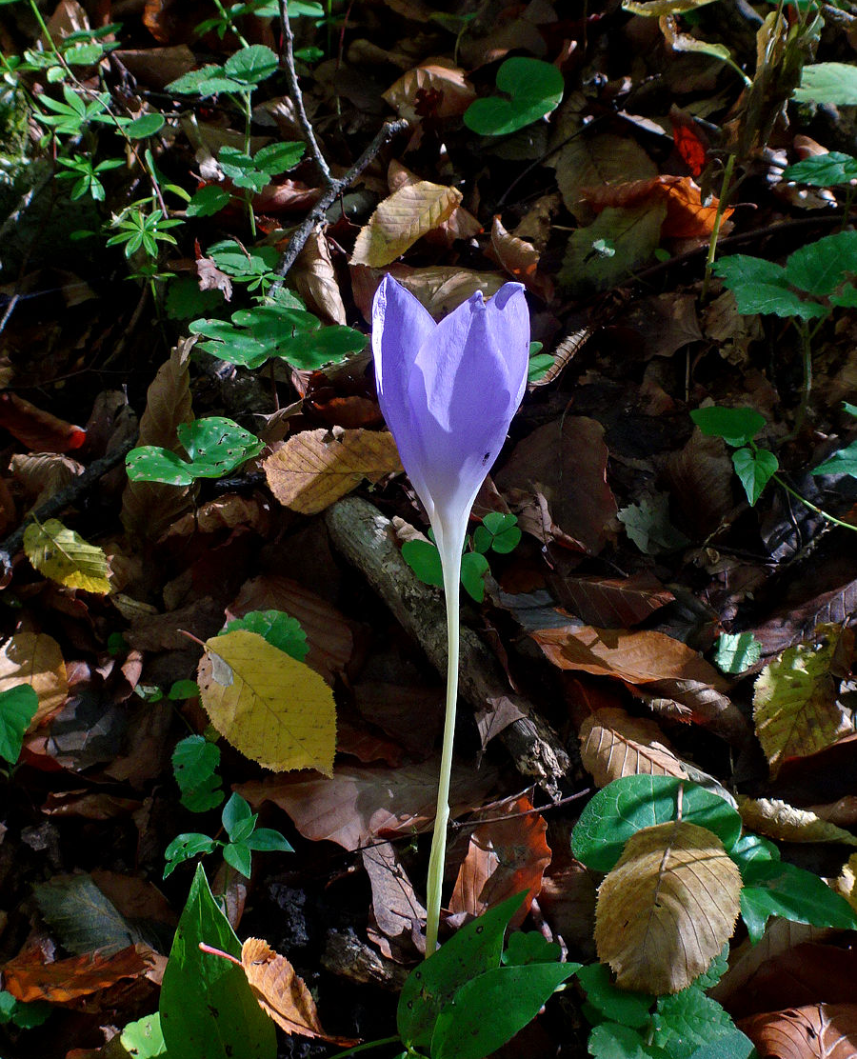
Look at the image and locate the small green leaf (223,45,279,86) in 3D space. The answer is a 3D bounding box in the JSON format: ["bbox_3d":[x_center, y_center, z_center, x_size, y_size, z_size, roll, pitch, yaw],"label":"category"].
[{"bbox_3d":[-0.096,-0.253,0.430,0.028,0.008,0.032,4,66,2],"label":"small green leaf"}]

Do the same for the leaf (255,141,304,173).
[{"bbox_3d":[-0.092,-0.235,0.500,0.036,0.006,0.024,-27,67,-12],"label":"leaf"}]

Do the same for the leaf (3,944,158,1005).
[{"bbox_3d":[-0.111,0.141,0.252,0.048,0.016,0.013,-9,53,-7],"label":"leaf"}]

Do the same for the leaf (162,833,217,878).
[{"bbox_3d":[-0.080,0.107,0.263,0.019,0.006,0.010,-20,53,-16],"label":"leaf"}]

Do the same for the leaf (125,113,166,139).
[{"bbox_3d":[-0.190,-0.272,0.535,0.030,0.005,0.023,-39,69,-19],"label":"leaf"}]

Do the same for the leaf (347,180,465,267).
[{"bbox_3d":[-0.015,-0.170,0.440,0.078,0.012,0.043,-37,70,-16],"label":"leaf"}]

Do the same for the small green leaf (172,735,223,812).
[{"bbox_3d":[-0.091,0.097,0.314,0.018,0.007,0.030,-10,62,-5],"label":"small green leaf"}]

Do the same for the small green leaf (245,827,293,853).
[{"bbox_3d":[-0.052,0.103,0.262,0.017,0.005,0.008,10,51,9],"label":"small green leaf"}]

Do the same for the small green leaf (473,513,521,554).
[{"bbox_3d":[0.029,0.001,0.335,0.020,0.004,0.020,-4,58,-3],"label":"small green leaf"}]

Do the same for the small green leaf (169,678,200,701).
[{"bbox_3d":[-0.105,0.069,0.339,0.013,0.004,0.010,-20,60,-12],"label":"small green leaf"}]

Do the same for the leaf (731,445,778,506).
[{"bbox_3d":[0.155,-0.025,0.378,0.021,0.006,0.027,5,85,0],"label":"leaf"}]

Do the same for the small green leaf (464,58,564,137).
[{"bbox_3d":[0.049,-0.249,0.459,0.052,0.010,0.069,42,72,16],"label":"small green leaf"}]

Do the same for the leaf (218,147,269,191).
[{"bbox_3d":[-0.117,-0.226,0.495,0.022,0.007,0.042,-34,74,-12],"label":"leaf"}]

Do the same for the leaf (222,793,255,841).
[{"bbox_3d":[-0.072,0.109,0.300,0.011,0.007,0.017,-7,62,-4],"label":"leaf"}]

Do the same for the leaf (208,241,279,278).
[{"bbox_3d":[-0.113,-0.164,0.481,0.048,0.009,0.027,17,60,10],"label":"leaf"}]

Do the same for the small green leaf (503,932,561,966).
[{"bbox_3d":[0.038,0.157,0.294,0.021,0.007,0.014,3,62,2],"label":"small green leaf"}]

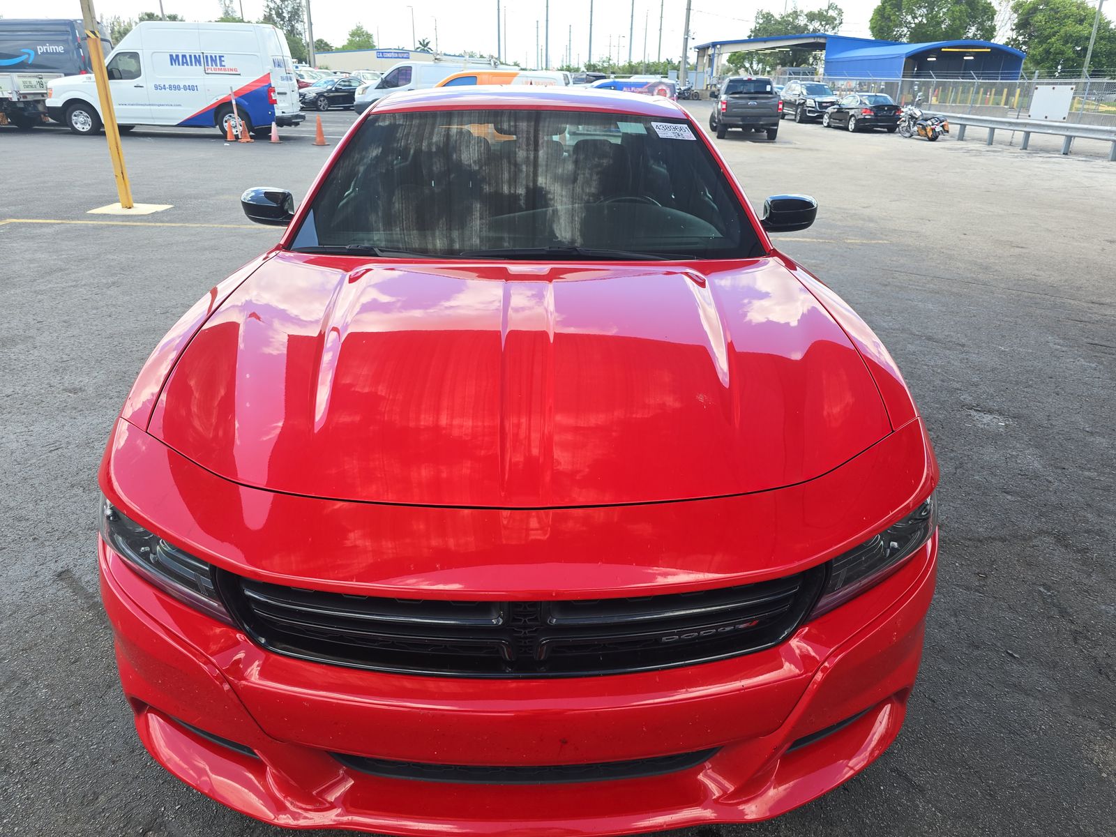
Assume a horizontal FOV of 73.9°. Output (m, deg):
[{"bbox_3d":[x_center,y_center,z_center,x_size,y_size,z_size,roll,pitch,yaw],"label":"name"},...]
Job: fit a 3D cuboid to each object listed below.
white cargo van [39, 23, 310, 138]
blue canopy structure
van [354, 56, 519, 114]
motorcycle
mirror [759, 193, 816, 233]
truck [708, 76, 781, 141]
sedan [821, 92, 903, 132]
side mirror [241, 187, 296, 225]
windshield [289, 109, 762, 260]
[{"bbox_3d":[-9.920,-8.730,19.200,6.100,2.660,2.050,0,24,-2],"label":"white cargo van"},{"bbox_3d":[24.373,-31.162,65.796,21.000,5.400,21.000,0,24,-4],"label":"blue canopy structure"},{"bbox_3d":[-4.360,-11.730,26.600,5.900,2.280,2.080,-1,24,-5],"label":"van"},{"bbox_3d":[12.975,-10.611,26.422,0.920,1.260,2.350,-3,25,-10],"label":"motorcycle"},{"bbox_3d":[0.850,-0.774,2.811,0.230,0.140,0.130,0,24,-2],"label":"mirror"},{"bbox_3d":[6.760,-11.270,26.900,2.080,1.950,5.850,4,24,6],"label":"truck"},{"bbox_3d":[12.550,-12.740,30.800,1.770,1.420,4.370,-1,24,-5],"label":"sedan"},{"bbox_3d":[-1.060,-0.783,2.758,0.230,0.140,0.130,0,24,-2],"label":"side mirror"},{"bbox_3d":[-0.096,-0.818,2.553,1.540,0.150,0.800,0,57,-2],"label":"windshield"}]

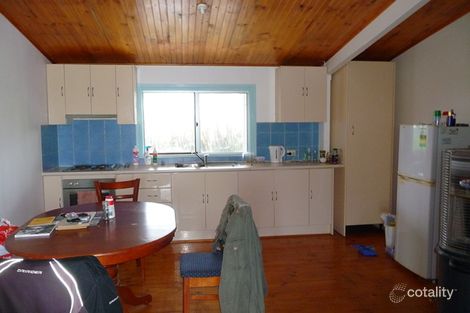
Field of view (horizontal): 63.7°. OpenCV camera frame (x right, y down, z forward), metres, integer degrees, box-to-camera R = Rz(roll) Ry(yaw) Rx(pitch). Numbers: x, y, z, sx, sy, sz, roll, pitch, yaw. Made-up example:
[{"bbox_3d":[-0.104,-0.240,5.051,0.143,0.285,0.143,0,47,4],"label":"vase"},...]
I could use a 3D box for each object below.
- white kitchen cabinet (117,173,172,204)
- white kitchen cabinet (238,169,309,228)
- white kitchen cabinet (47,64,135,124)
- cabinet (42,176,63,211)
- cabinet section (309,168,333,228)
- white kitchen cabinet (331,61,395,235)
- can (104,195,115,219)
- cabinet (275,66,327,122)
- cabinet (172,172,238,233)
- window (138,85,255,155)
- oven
[{"bbox_3d":[-1.115,0.538,4.821,0.650,0.735,0.580,-1,5,-7],"label":"white kitchen cabinet"},{"bbox_3d":[0.461,0.506,5.005,0.908,0.738,0.571,-1,5,-7],"label":"white kitchen cabinet"},{"bbox_3d":[-1.761,-0.760,4.751,1.010,0.713,0.329,-1,5,-7],"label":"white kitchen cabinet"},{"bbox_3d":[-2.138,0.558,4.695,0.205,0.735,0.580,-1,5,-7],"label":"cabinet"},{"bbox_3d":[1.075,0.513,5.116,0.318,0.760,0.561,-1,5,-7],"label":"cabinet section"},{"bbox_3d":[1.669,-0.107,5.049,0.610,2.166,0.610,-1,5,-7],"label":"white kitchen cabinet"},{"bbox_3d":[-0.932,0.374,2.808,0.066,0.160,0.066,-1,5,-7],"label":"can"},{"bbox_3d":[0.881,-0.815,5.077,0.604,0.713,0.329,-1,5,-7],"label":"cabinet"},{"bbox_3d":[-0.391,0.523,4.910,0.810,0.735,0.580,-1,5,-7],"label":"cabinet"},{"bbox_3d":[-0.491,-0.484,5.120,1.560,0.945,0.100,-1,5,-7],"label":"window"},{"bbox_3d":[-1.742,0.538,4.717,0.600,0.595,0.541,-1,5,-7],"label":"oven"}]

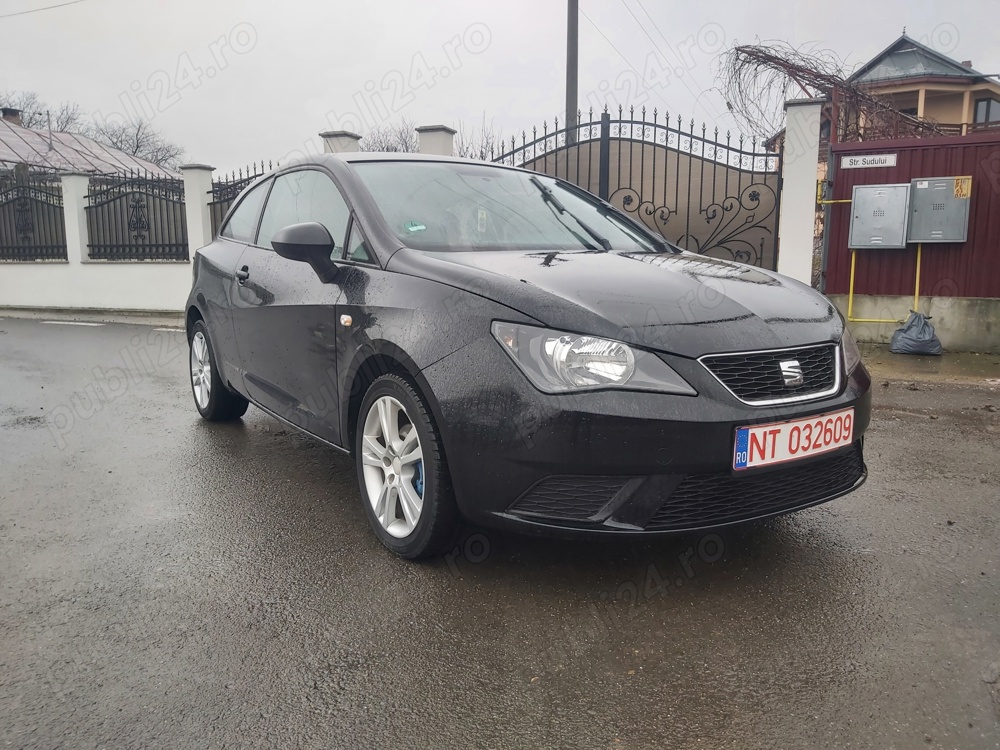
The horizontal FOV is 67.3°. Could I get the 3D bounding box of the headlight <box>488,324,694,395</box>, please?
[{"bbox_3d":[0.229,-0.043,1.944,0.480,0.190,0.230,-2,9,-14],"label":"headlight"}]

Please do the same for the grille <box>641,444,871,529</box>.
[{"bbox_3d":[0.793,0.287,2.105,0.970,0.155,0.120,-6,10,-34],"label":"grille"}]

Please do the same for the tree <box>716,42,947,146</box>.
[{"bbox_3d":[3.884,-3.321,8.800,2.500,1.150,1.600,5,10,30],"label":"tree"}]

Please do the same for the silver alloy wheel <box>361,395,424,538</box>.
[{"bbox_3d":[-0.269,0.268,2.309,0.160,0.430,0.430,-6,10,-34],"label":"silver alloy wheel"}]

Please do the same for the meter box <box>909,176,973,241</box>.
[{"bbox_3d":[4.174,-1.559,7.124,0.485,0.600,0.220,5,10,30],"label":"meter box"}]

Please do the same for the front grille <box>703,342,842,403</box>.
[{"bbox_3d":[0.792,-0.005,2.064,0.640,0.150,0.090,-6,10,-34],"label":"front grille"}]

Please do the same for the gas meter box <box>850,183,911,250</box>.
[{"bbox_3d":[3.744,-1.555,7.394,0.485,0.600,0.220,5,10,30],"label":"gas meter box"}]

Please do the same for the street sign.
[{"bbox_3d":[3.660,-2.118,7.450,0.470,0.120,0.015,5,10,30],"label":"street sign"}]

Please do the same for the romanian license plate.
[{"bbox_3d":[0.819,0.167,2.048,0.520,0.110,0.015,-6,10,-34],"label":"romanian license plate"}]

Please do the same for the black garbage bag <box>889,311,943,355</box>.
[{"bbox_3d":[3.928,-0.383,7.100,0.450,0.390,0.370,5,10,30],"label":"black garbage bag"}]

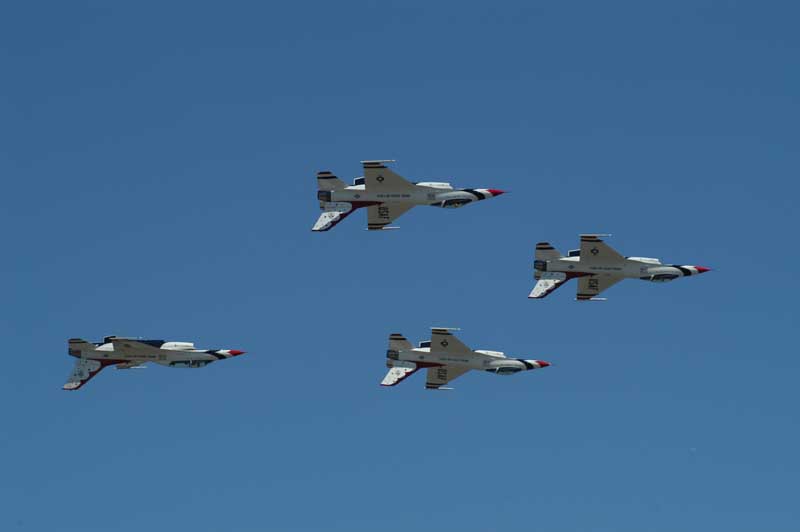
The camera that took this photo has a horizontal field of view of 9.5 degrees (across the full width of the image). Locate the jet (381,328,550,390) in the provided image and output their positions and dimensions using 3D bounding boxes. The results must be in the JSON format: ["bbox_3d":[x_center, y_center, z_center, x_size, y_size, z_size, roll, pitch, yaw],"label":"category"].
[{"bbox_3d":[5.928,8.963,413.372,15.000,4.300,9.600,4,-34,0],"label":"jet"}]

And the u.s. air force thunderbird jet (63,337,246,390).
[{"bbox_3d":[-19.511,8.037,387.392,15.000,4.300,9.600,1,-15,0],"label":"u.s. air force thunderbird jet"}]

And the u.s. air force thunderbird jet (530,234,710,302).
[{"bbox_3d":[17.862,1.063,387.053,15.000,4.300,9.600,2,-33,1],"label":"u.s. air force thunderbird jet"}]

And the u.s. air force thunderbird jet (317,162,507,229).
[{"bbox_3d":[0.891,-4.496,363.740,15.000,4.300,9.600,0,-31,2],"label":"u.s. air force thunderbird jet"}]

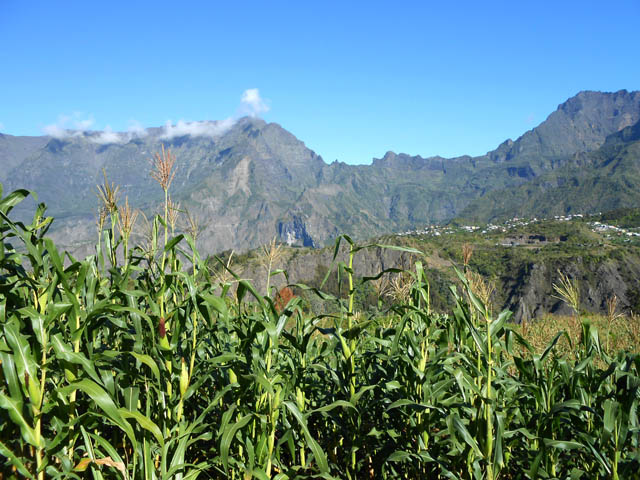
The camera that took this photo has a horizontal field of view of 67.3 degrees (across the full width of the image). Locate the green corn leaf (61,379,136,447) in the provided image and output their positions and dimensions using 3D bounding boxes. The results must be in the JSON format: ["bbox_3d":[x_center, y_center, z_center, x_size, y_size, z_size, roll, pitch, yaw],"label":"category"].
[{"bbox_3d":[-1.152,0.897,2.500,0.383,0.343,0.220,0,-2,0],"label":"green corn leaf"}]

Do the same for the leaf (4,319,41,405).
[{"bbox_3d":[-1.516,0.619,2.450,0.178,0.425,0.160,0,-2,0],"label":"leaf"}]

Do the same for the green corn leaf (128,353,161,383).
[{"bbox_3d":[-0.986,0.716,2.700,0.174,0.163,0.140,0,-2,0],"label":"green corn leaf"}]

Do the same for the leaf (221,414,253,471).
[{"bbox_3d":[-0.478,1.158,2.750,0.178,0.311,0.160,0,-2,0],"label":"leaf"}]

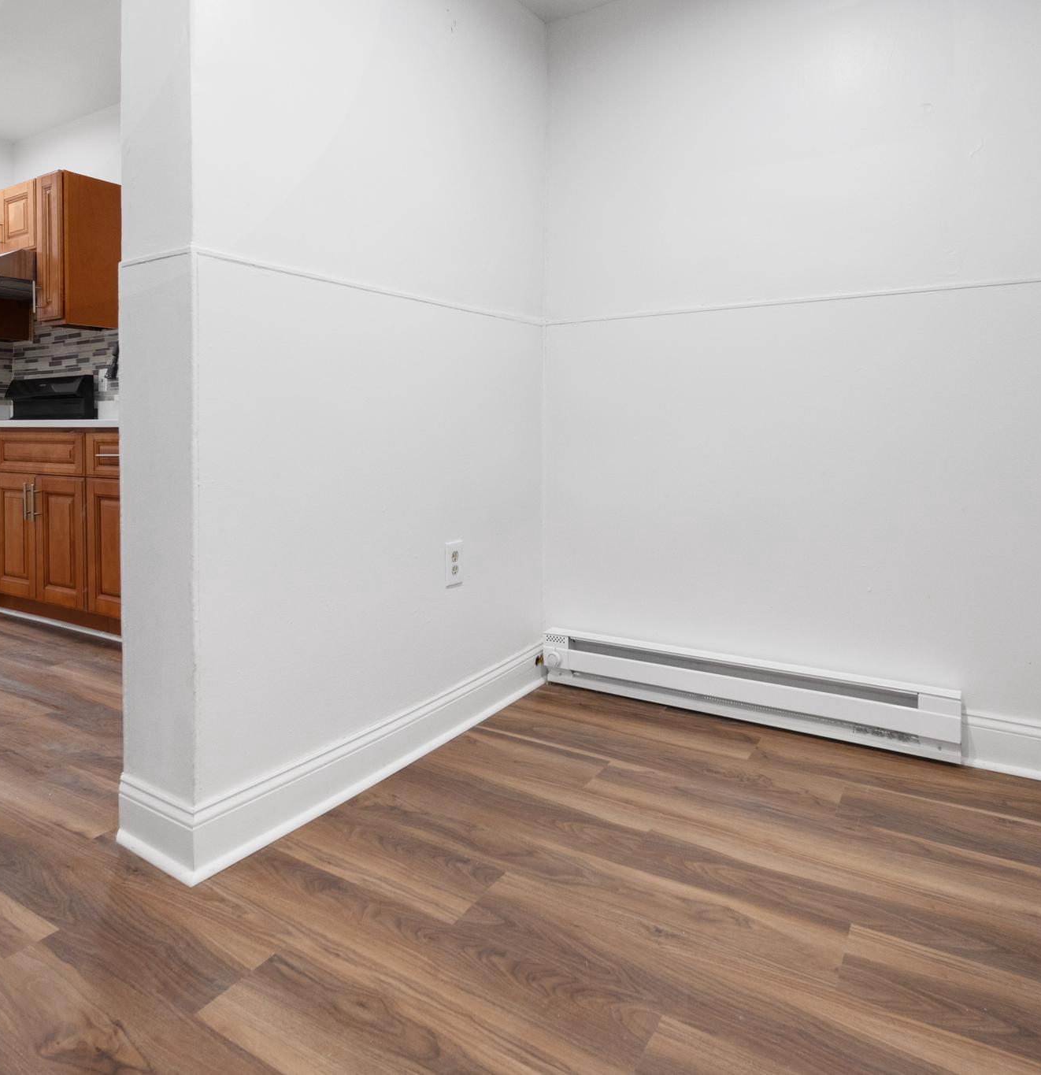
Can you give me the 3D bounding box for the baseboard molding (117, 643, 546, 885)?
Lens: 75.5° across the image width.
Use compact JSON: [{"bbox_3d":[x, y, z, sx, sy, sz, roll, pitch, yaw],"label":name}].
[{"bbox_3d":[-0.395,0.516,1.897,0.271,0.142,1.269,7,12,36],"label":"baseboard molding"}]

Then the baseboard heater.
[{"bbox_3d":[0.645,0.459,2.081,1.211,0.172,0.075,5,11,26],"label":"baseboard heater"}]

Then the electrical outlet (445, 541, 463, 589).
[{"bbox_3d":[-0.193,0.080,1.988,0.009,0.123,0.078,7,12,36],"label":"electrical outlet"}]

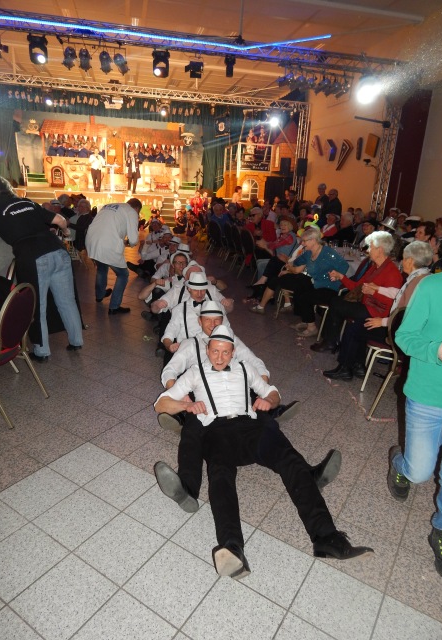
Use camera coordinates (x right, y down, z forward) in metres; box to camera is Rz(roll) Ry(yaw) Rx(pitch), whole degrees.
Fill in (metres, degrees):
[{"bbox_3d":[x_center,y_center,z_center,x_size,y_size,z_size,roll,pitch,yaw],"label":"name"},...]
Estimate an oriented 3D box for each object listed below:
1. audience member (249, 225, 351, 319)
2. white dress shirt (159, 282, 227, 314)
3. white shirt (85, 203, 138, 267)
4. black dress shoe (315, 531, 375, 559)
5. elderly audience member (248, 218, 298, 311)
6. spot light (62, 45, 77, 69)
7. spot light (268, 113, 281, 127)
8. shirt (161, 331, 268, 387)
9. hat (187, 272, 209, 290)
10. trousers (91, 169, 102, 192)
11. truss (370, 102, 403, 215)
[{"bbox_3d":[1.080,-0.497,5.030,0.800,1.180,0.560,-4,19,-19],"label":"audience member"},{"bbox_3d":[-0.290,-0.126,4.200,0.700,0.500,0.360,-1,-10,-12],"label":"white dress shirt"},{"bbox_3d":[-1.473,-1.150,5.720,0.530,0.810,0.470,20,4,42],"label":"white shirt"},{"bbox_3d":[0.578,1.036,2.009,0.285,0.115,0.105,2,18,-4],"label":"black dress shoe"},{"bbox_3d":[0.740,-0.863,6.100,0.750,1.200,0.520,-5,19,-21],"label":"elderly audience member"},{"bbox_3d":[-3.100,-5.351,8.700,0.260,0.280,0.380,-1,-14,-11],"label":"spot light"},{"bbox_3d":[1.898,-7.114,15.088,0.420,0.480,0.400,8,18,14],"label":"spot light"},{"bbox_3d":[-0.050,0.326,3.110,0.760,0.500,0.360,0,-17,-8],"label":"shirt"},{"bbox_3d":[-0.211,-0.353,3.900,0.240,0.125,0.275,1,18,-6],"label":"hat"},{"bbox_3d":[-5.490,-6.152,18.750,0.420,0.970,0.260,-3,19,-17],"label":"trousers"},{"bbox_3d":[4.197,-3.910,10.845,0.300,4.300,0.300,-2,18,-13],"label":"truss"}]

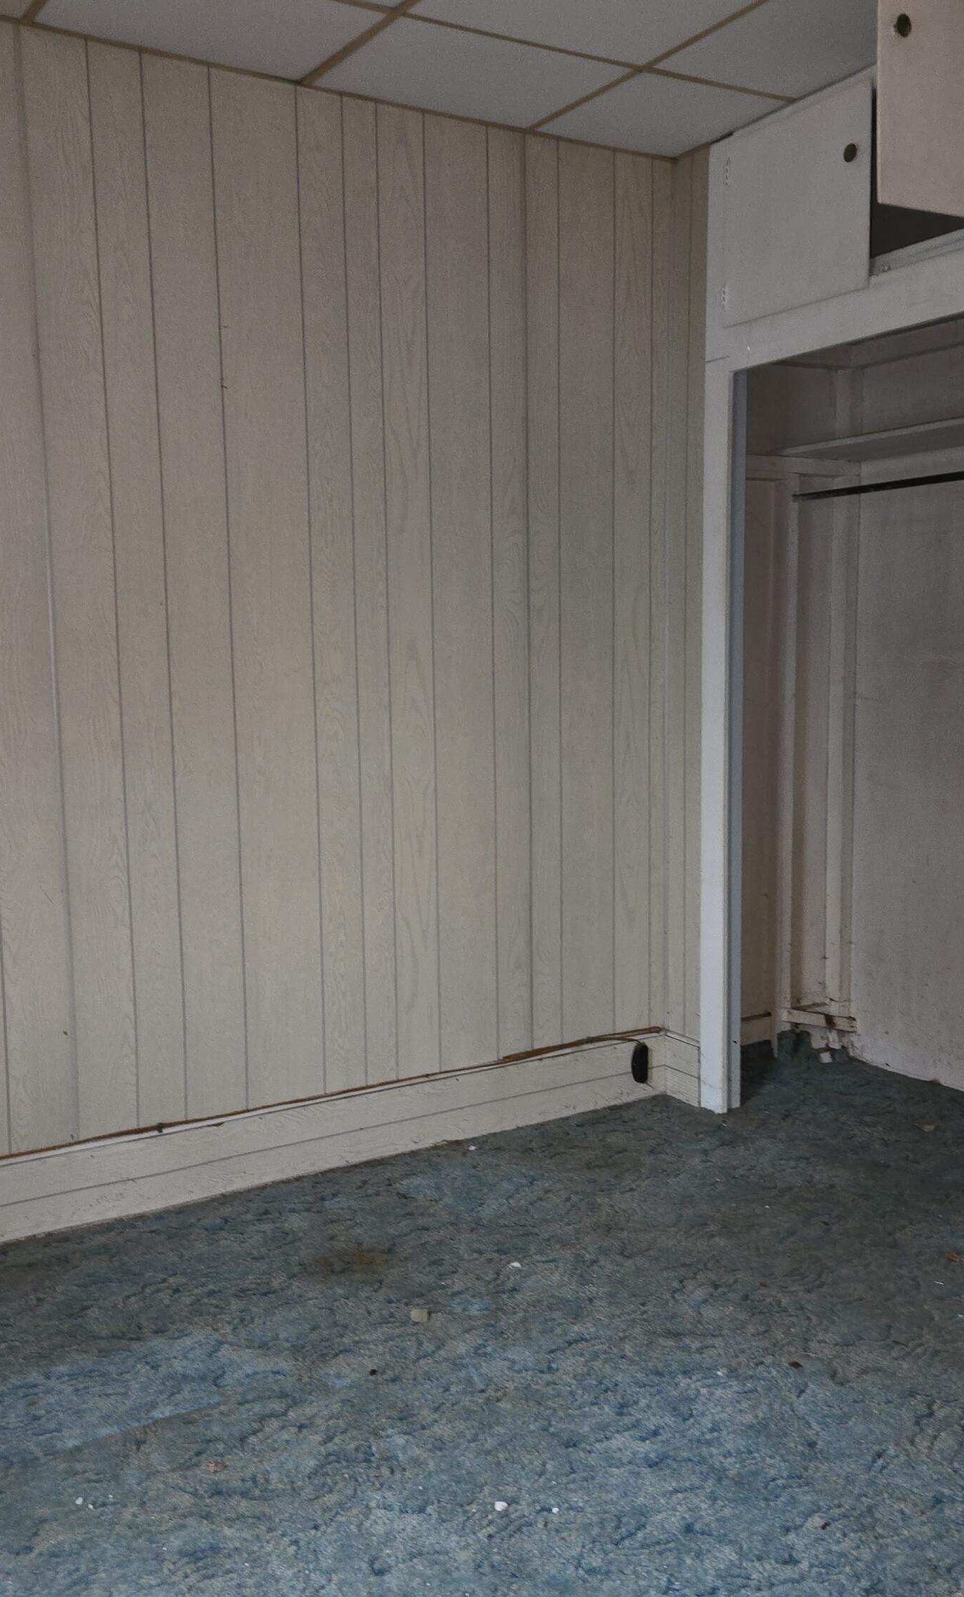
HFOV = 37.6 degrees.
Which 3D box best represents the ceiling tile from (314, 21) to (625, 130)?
[{"bbox_3d":[-0.027,-1.615,3.151,0.593,0.020,0.418,-5,8,-30],"label":"ceiling tile"}]

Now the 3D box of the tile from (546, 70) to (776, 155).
[{"bbox_3d":[0.430,-1.654,3.420,0.436,0.020,0.418,-5,8,-30],"label":"tile"}]

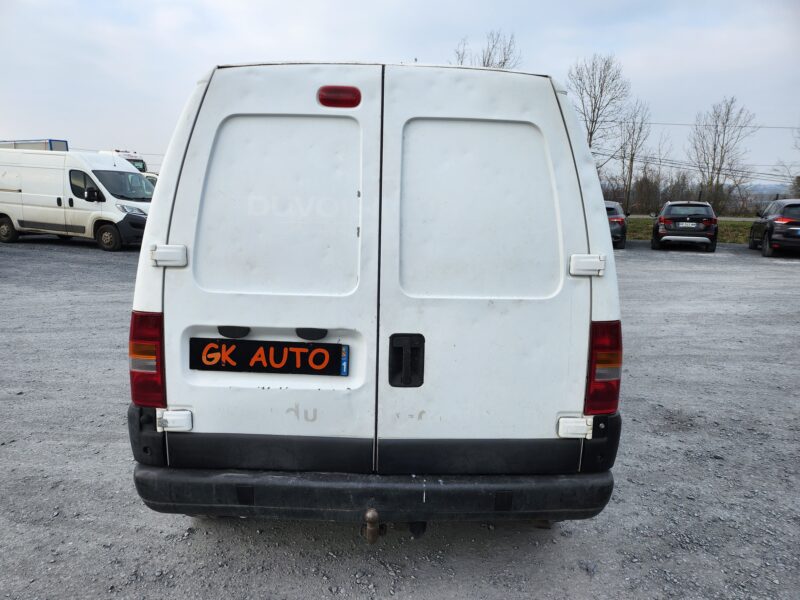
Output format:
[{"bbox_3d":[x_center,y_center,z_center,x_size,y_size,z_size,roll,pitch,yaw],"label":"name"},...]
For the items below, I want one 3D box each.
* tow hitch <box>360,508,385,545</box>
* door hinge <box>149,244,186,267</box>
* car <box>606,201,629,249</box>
[{"bbox_3d":[-0.089,0.756,1.860,0.082,0.125,0.130,1,11,-1],"label":"tow hitch"},{"bbox_3d":[-0.764,-0.146,1.835,0.118,0.070,0.032,1,6,-1],"label":"door hinge"},{"bbox_3d":[7.253,-2.831,20.012,1.820,1.520,4.400,6,11,22],"label":"car"}]

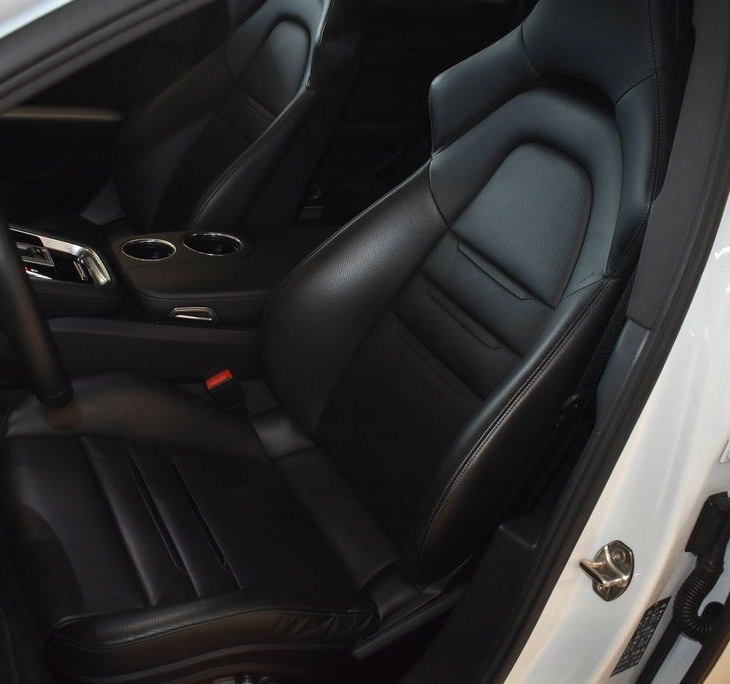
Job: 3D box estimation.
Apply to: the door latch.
[{"bbox_3d":[0.194,0.187,0.697,0.032,0.060,0.037,-4,32,-32],"label":"door latch"}]

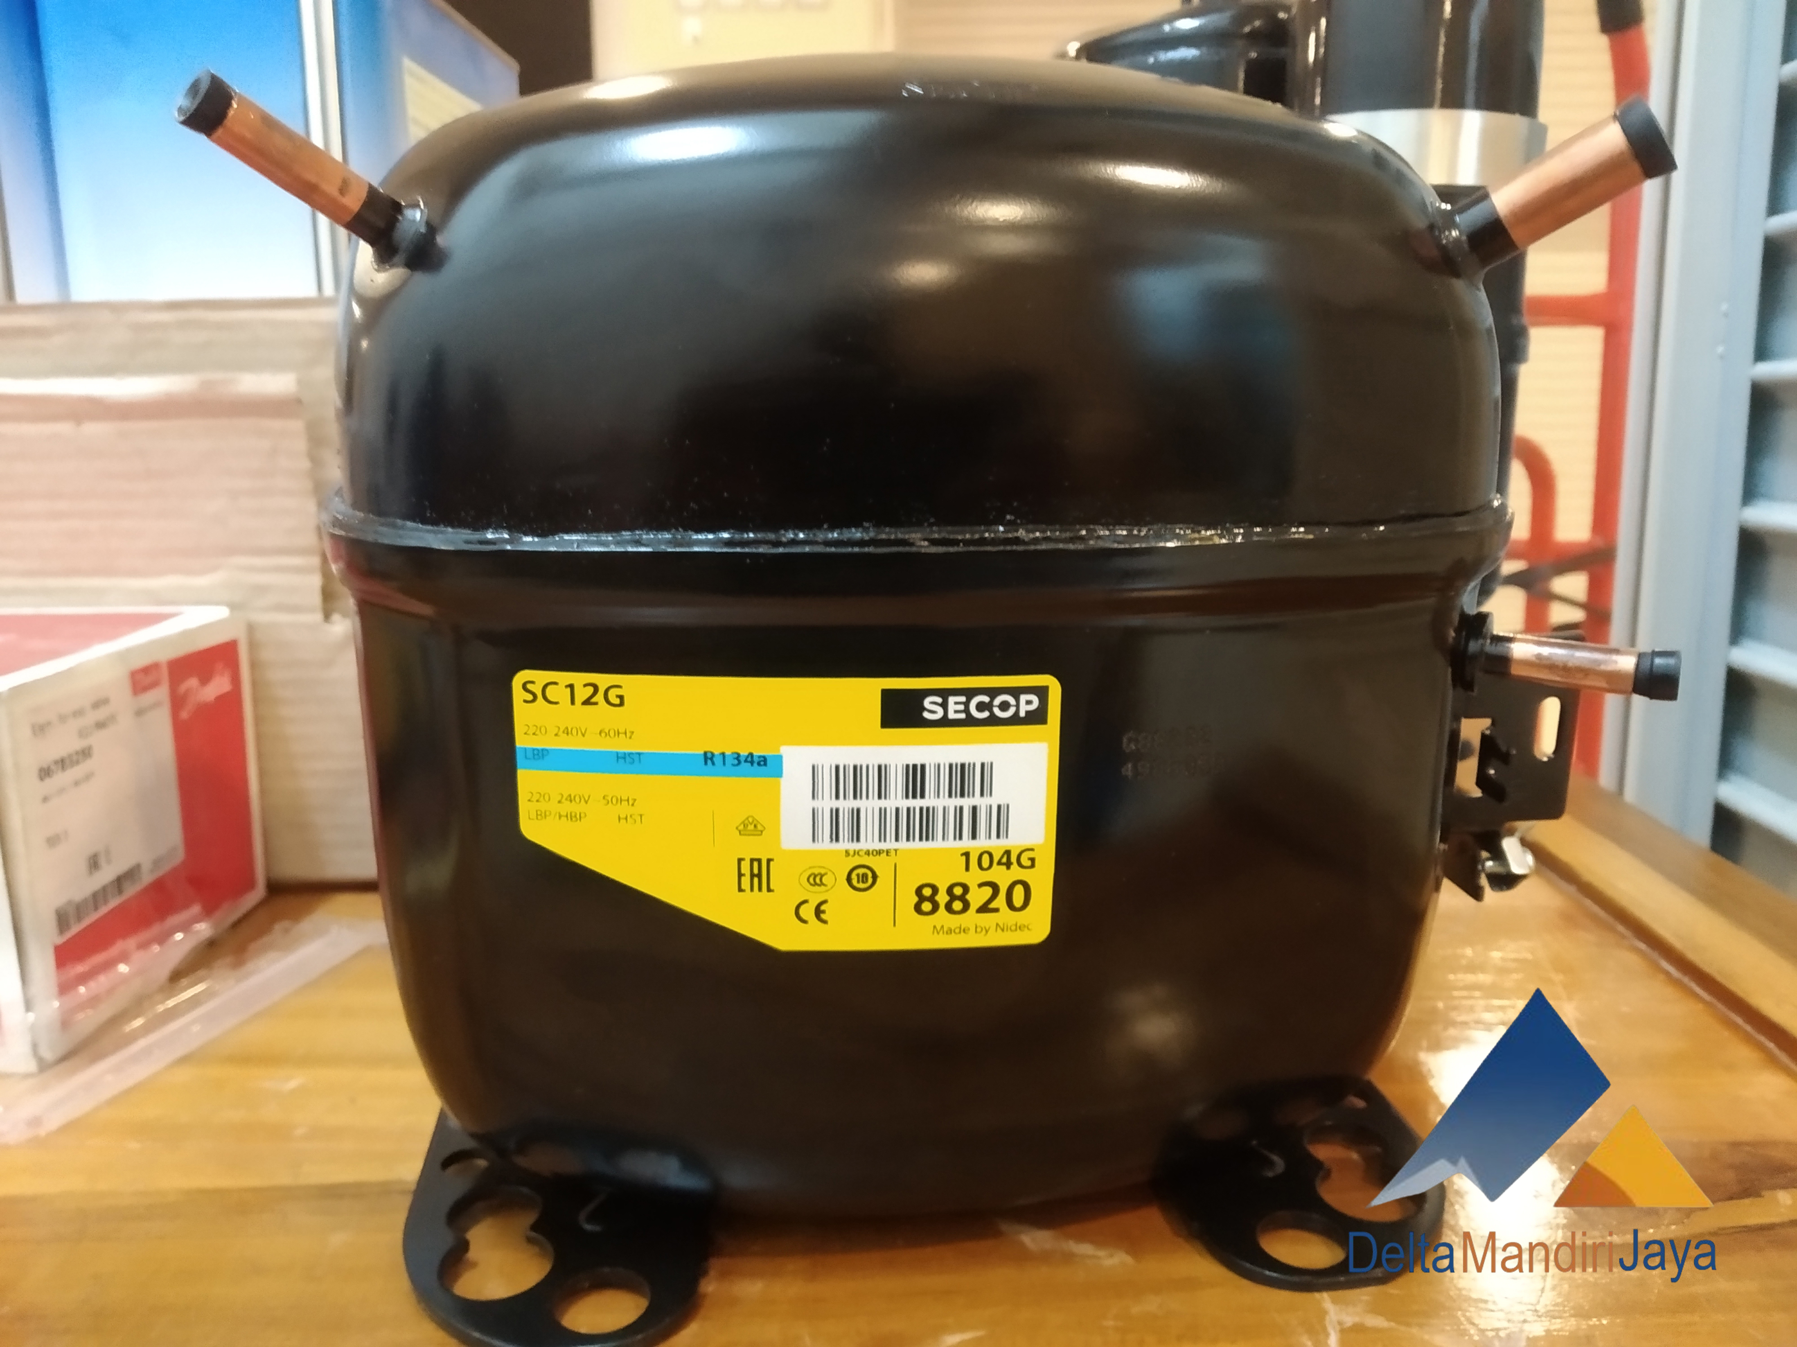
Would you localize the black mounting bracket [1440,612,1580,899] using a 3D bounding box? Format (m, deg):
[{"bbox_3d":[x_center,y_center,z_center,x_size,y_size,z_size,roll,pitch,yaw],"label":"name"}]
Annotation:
[{"bbox_3d":[0.119,0.018,0.283,0.028,0.056,0.028,-2,13,-7],"label":"black mounting bracket"}]

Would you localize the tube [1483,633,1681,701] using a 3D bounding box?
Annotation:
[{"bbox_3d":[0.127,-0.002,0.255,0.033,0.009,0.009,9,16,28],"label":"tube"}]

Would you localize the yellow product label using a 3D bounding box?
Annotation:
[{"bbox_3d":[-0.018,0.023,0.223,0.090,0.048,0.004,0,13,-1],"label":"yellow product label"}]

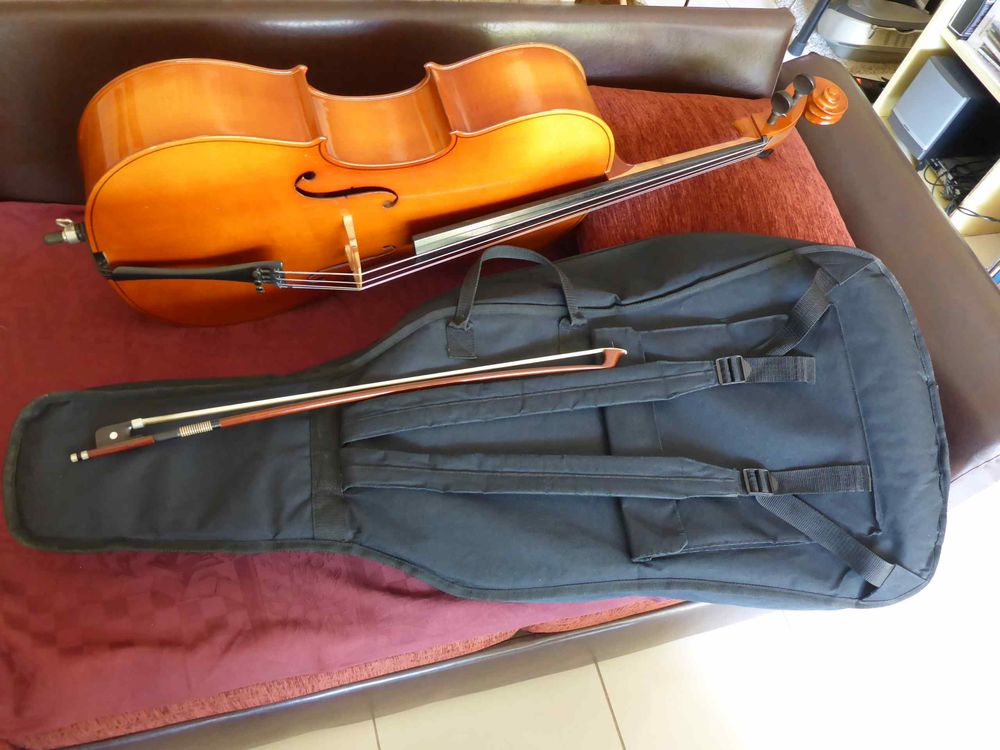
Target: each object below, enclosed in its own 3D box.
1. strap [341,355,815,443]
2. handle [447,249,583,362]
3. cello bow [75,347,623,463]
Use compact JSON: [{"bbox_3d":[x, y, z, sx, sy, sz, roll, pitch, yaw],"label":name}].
[{"bbox_3d":[0.128,0.019,1.125,0.680,0.029,0.075,-6,59,-12],"label":"strap"},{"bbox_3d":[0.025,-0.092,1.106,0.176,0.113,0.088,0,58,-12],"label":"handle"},{"bbox_3d":[-0.169,0.026,1.056,0.721,0.014,0.043,-10,60,-13],"label":"cello bow"}]

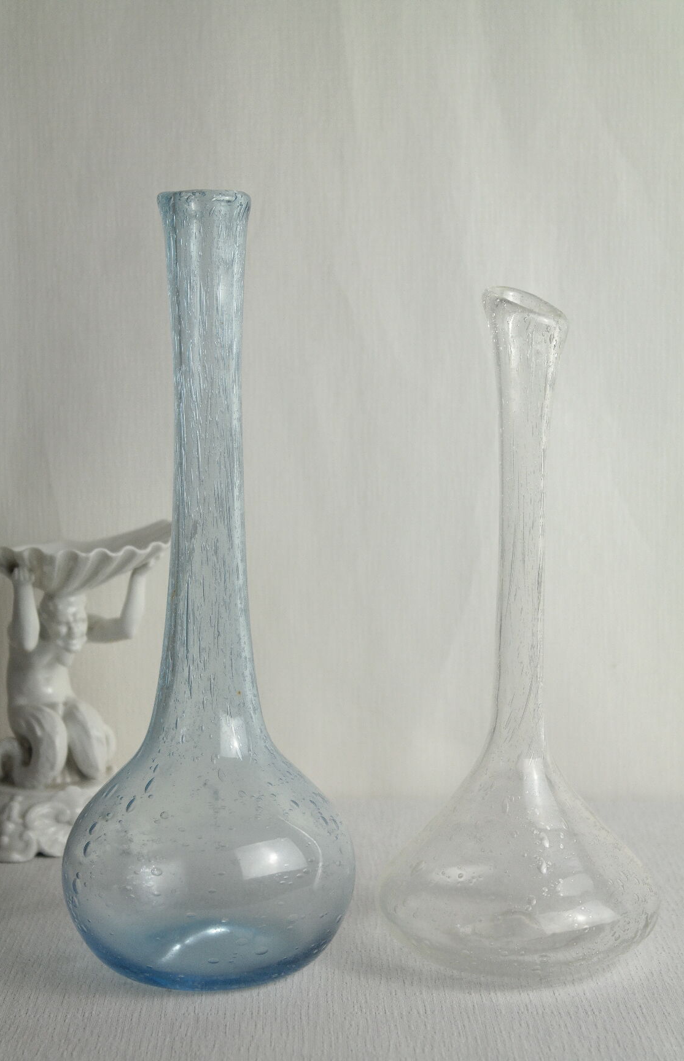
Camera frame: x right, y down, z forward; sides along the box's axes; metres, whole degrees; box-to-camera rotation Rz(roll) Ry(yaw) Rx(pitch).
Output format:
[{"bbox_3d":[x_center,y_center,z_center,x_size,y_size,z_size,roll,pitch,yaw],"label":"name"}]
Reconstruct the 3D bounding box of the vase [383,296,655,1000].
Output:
[{"bbox_3d":[0.085,0.049,1.082,0.136,0.326,0.136,0,7,0],"label":"vase"}]

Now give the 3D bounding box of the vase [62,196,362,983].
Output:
[{"bbox_3d":[-0.063,0.028,1.065,0.140,0.370,0.140,0,7,0],"label":"vase"}]

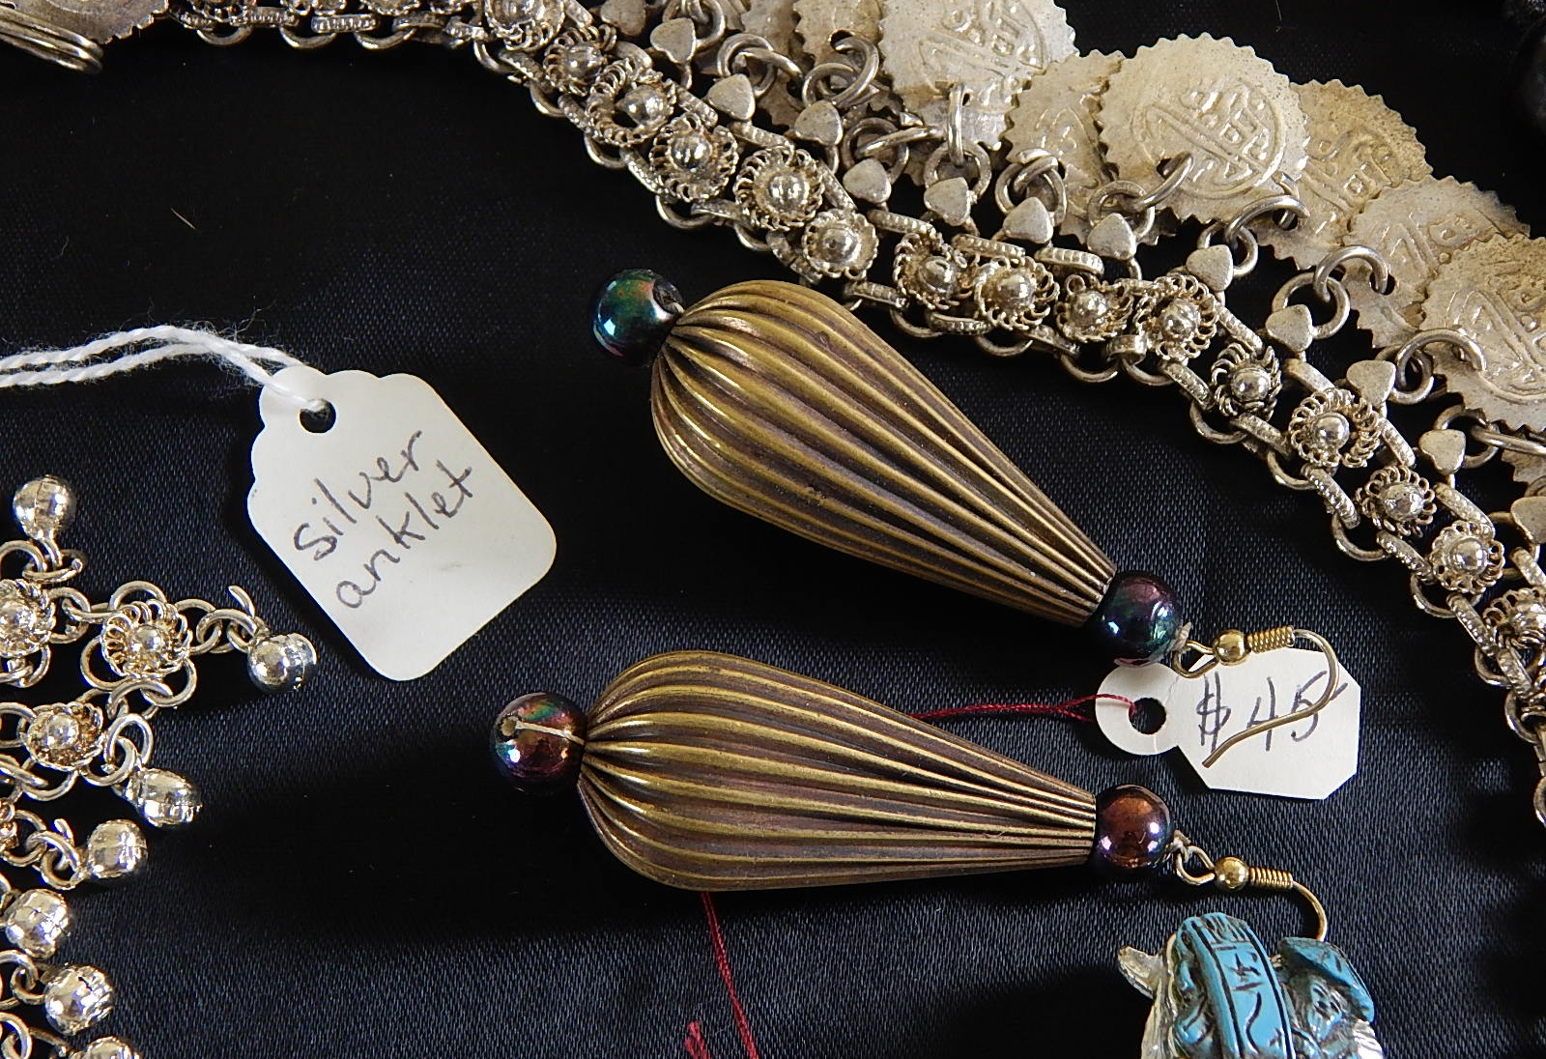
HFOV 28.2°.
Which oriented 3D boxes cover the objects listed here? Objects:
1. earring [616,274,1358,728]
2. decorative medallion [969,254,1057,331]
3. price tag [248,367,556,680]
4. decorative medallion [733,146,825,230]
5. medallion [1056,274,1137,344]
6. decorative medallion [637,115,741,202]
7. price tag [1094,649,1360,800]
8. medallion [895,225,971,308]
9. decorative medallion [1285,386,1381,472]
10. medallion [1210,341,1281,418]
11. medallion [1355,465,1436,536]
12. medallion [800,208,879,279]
[{"bbox_3d":[0.016,-0.002,0.273,0.074,0.020,0.020,31,76,-1],"label":"earring"},{"bbox_3d":[0.021,-0.021,0.266,0.007,0.003,0.007,0,75,-1],"label":"decorative medallion"},{"bbox_3d":[-0.034,-0.003,0.263,0.019,0.001,0.029,-39,78,-10],"label":"price tag"},{"bbox_3d":[0.001,-0.030,0.269,0.008,0.003,0.008,0,75,-1],"label":"decorative medallion"},{"bbox_3d":[0.030,-0.020,0.283,0.007,0.003,0.007,0,74,-1],"label":"medallion"},{"bbox_3d":[-0.007,-0.032,0.269,0.008,0.003,0.008,0,75,-1],"label":"decorative medallion"},{"bbox_3d":[0.040,0.017,0.275,0.024,0.001,0.013,5,74,0],"label":"price tag"},{"bbox_3d":[0.014,-0.024,0.283,0.007,0.003,0.007,0,74,-1],"label":"medallion"},{"bbox_3d":[0.048,-0.009,0.263,0.008,0.003,0.008,0,75,-1],"label":"decorative medallion"},{"bbox_3d":[0.043,-0.014,0.281,0.007,0.003,0.007,0,74,-1],"label":"medallion"},{"bbox_3d":[0.053,-0.002,0.262,0.007,0.003,0.007,0,75,-1],"label":"medallion"},{"bbox_3d":[0.006,-0.026,0.284,0.007,0.003,0.007,0,74,-1],"label":"medallion"}]

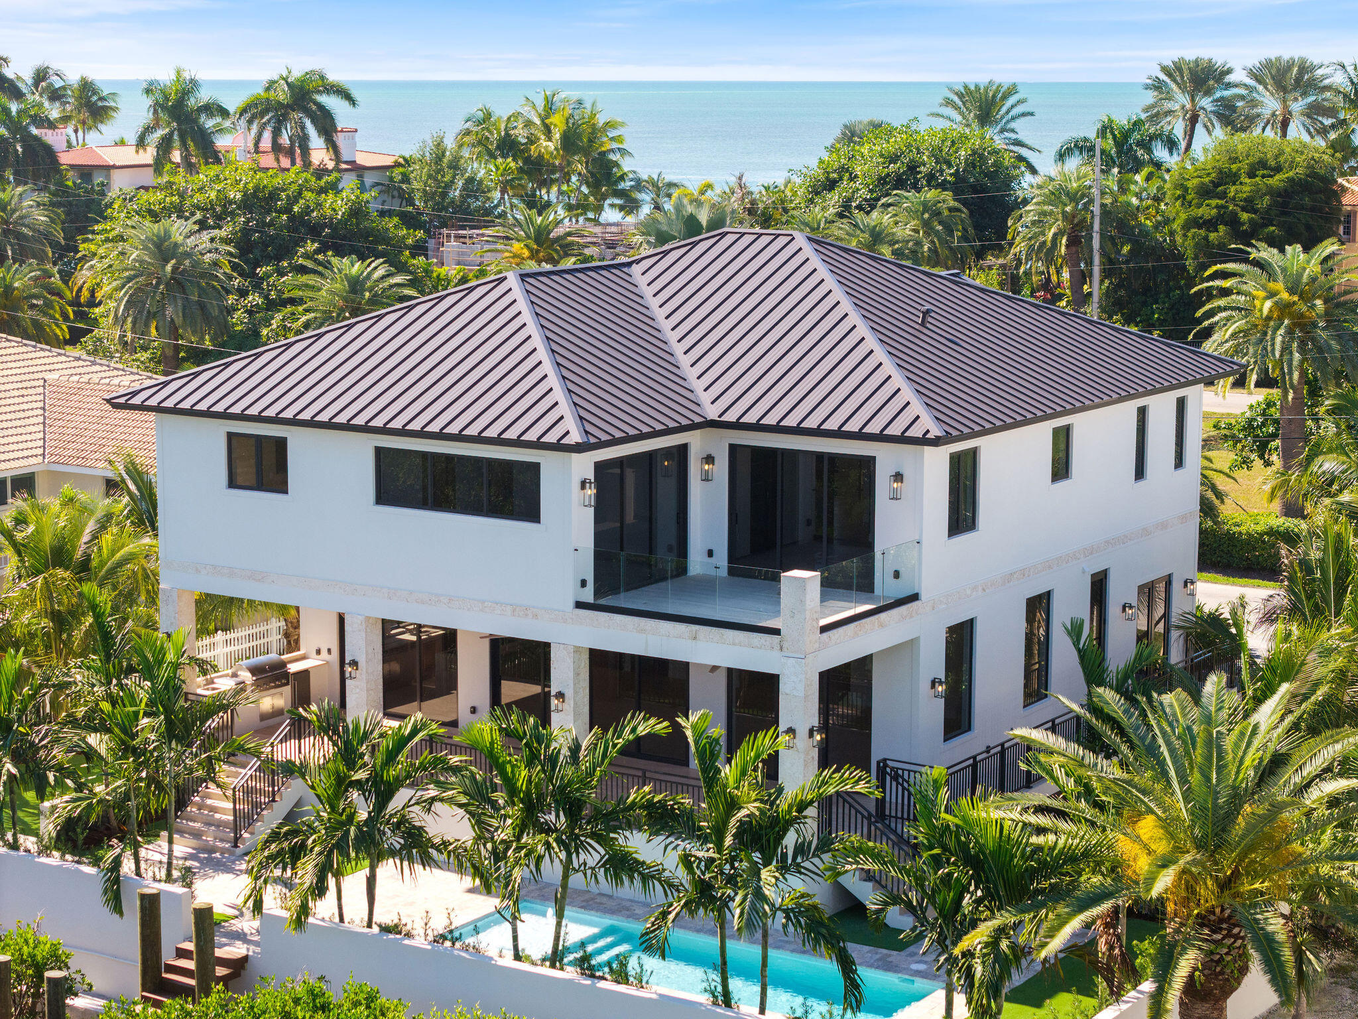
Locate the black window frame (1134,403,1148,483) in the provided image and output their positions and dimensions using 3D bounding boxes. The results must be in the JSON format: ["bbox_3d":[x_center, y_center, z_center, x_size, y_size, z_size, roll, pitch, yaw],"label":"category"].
[{"bbox_3d":[9.442,-1.367,56.656,0.120,1.554,0.625,6,11,33],"label":"black window frame"}]

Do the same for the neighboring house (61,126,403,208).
[{"bbox_3d":[-34.732,-24.933,217.527,27.362,10.570,14.000,6,11,33],"label":"neighboring house"}]

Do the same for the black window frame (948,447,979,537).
[{"bbox_3d":[5.099,-0.315,50.083,0.120,1.579,1.233,6,11,33],"label":"black window frame"}]

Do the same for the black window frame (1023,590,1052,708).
[{"bbox_3d":[6.871,2.708,53.313,0.120,2.177,1.231,6,11,33],"label":"black window frame"}]

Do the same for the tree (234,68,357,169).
[{"bbox_3d":[-20.985,-16.635,151.268,6.726,15.102,6.726,-1,9,-8],"label":"tree"}]

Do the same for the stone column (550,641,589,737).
[{"bbox_3d":[-1.946,3.902,49.196,0.488,3.123,0.488,6,11,33],"label":"stone column"}]

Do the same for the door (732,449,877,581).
[{"bbox_3d":[2.287,0.146,50.548,3.133,2.507,0.150,6,11,33],"label":"door"}]

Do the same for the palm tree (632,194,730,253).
[{"bbox_3d":[0.153,-9.687,125.021,4.705,9.502,4.705,0,9,0],"label":"palm tree"}]

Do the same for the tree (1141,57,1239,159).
[{"bbox_3d":[32.748,-20.970,176.879,6.446,15.999,6.446,2,9,10],"label":"tree"}]

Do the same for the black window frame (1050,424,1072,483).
[{"bbox_3d":[7.424,-1.112,53.897,0.120,1.076,0.920,6,11,33],"label":"black window frame"}]

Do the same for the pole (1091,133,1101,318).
[{"bbox_3d":[18.863,-11.088,124.918,0.330,11.932,0.330,6,11,33],"label":"pole"}]

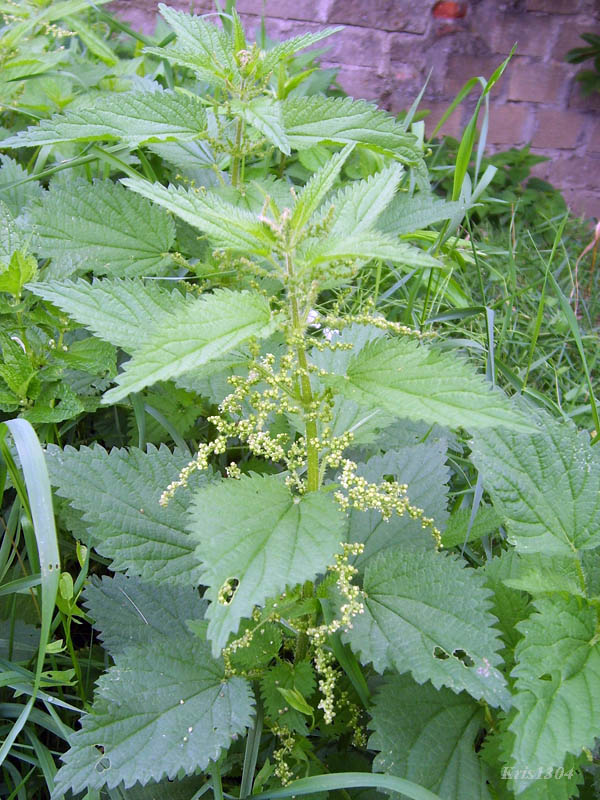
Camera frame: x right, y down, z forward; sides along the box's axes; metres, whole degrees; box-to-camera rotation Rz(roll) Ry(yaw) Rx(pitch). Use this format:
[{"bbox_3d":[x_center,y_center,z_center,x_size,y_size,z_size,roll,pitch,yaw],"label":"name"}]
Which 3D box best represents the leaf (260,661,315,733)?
[{"bbox_3d":[-0.008,0.209,0.567,0.036,0.010,0.049,-5,69,-3],"label":"leaf"}]

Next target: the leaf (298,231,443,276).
[{"bbox_3d":[0.040,-0.082,0.455,0.076,0.018,0.038,4,41,8],"label":"leaf"}]

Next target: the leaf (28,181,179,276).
[{"bbox_3d":[-0.151,-0.126,0.602,0.134,0.022,0.083,13,62,16],"label":"leaf"}]

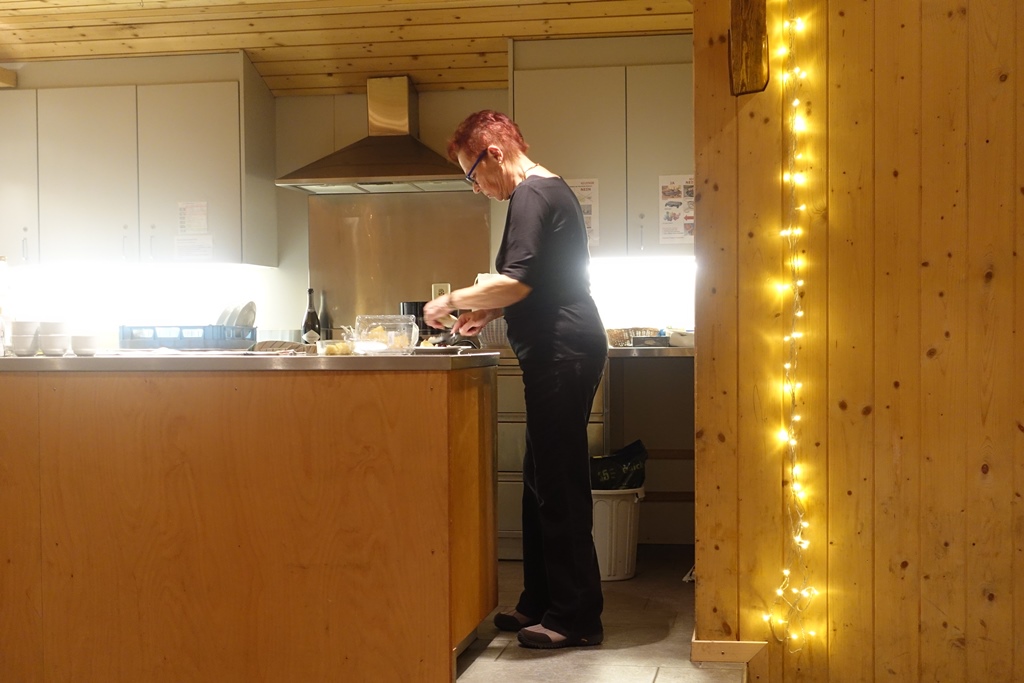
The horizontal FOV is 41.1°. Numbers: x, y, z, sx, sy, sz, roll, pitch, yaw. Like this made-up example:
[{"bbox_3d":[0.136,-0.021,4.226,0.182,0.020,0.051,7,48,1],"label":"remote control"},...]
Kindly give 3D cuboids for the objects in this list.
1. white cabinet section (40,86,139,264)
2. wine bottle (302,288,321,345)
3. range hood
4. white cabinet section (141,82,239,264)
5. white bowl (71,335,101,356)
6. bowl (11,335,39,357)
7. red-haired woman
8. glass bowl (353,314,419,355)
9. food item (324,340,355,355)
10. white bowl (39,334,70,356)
[{"bbox_3d":[-1.943,-0.774,6.614,0.497,0.835,0.470,0,1,10],"label":"white cabinet section"},{"bbox_3d":[-0.962,-0.113,6.550,0.087,0.282,0.087,0,0,10],"label":"wine bottle"},{"bbox_3d":[-0.589,-0.969,6.337,0.896,0.517,0.478,0,0,10],"label":"range hood"},{"bbox_3d":[-1.452,-0.777,6.531,0.497,0.835,0.470,0,1,10],"label":"white cabinet section"},{"bbox_3d":[-1.336,0.016,4.276,0.090,0.066,0.090,0,0,0],"label":"white bowl"},{"bbox_3d":[-1.536,0.016,4.312,0.090,0.066,0.090,0,0,0],"label":"bowl"},{"bbox_3d":[0.017,0.100,4.433,0.590,1.700,0.490,0,0,10],"label":"red-haired woman"},{"bbox_3d":[-0.381,-0.019,4.133,0.172,0.122,0.150,0,0,10],"label":"glass bowl"},{"bbox_3d":[-0.518,0.016,4.088,0.085,0.042,0.075,0,0,10],"label":"food item"},{"bbox_3d":[-1.440,0.016,4.295,0.090,0.066,0.090,0,0,0],"label":"white bowl"}]

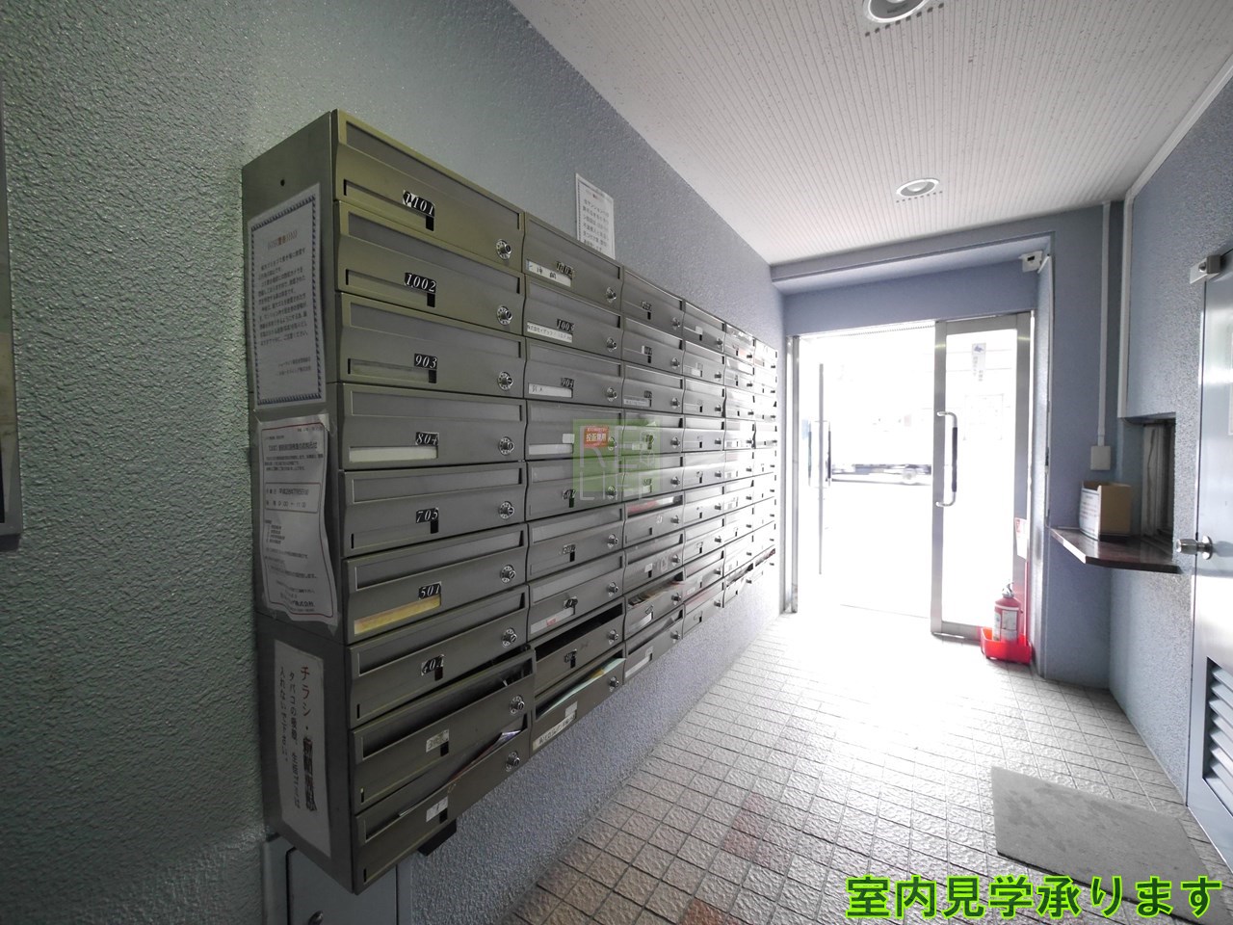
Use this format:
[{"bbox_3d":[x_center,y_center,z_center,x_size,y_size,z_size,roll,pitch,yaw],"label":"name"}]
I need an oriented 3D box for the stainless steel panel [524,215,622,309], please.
[{"bbox_3d":[-0.188,-0.432,1.183,0.265,0.120,0.360,1,3,33],"label":"stainless steel panel"}]

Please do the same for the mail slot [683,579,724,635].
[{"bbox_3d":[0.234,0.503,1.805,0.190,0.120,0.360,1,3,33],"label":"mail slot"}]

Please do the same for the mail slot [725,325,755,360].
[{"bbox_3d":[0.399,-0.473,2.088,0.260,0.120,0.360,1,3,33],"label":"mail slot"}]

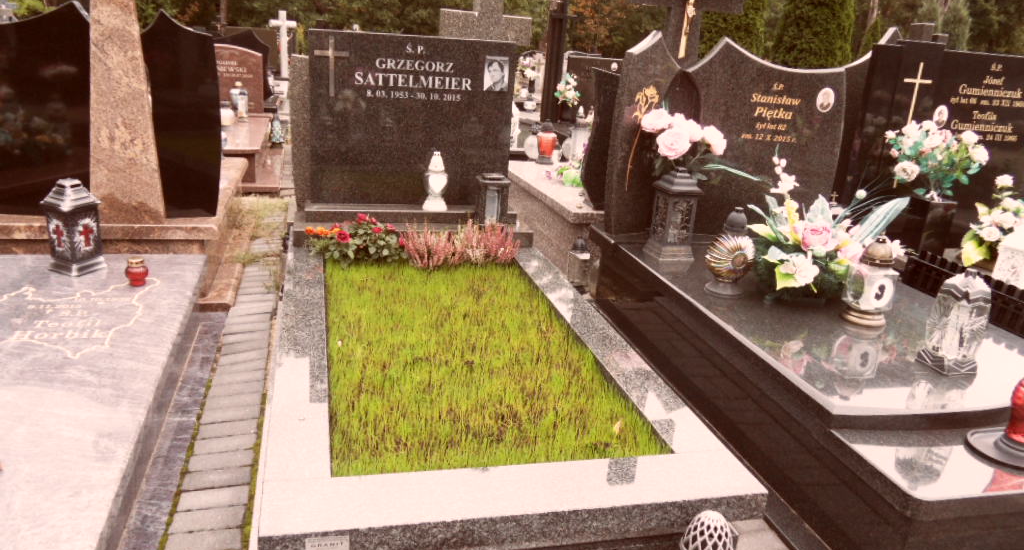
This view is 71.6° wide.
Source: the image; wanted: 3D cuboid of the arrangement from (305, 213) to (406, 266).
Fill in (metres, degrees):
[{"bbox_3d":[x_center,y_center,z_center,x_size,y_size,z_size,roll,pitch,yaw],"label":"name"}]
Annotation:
[{"bbox_3d":[-0.640,-0.144,2.911,0.410,0.200,0.270,-1,18,-15],"label":"arrangement"}]

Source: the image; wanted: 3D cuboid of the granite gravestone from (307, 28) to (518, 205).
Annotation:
[{"bbox_3d":[-0.463,-0.713,3.330,0.926,0.772,0.081,0,18,-15],"label":"granite gravestone"}]

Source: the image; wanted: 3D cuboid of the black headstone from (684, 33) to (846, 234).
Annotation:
[{"bbox_3d":[1.246,-0.655,3.515,0.893,0.933,0.094,0,18,-15],"label":"black headstone"}]

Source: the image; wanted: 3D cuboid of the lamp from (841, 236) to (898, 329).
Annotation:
[{"bbox_3d":[1.276,0.021,2.509,0.145,0.300,0.145,-1,18,-13],"label":"lamp"}]

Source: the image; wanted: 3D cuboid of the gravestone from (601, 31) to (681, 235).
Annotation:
[{"bbox_3d":[0.602,-0.632,3.270,0.270,0.915,0.110,-1,18,-15],"label":"gravestone"}]

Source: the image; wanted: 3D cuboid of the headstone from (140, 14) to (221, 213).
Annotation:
[{"bbox_3d":[-1.504,-0.726,3.285,0.310,0.925,0.080,-1,18,-15],"label":"headstone"}]

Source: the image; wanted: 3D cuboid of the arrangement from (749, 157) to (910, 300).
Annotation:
[{"bbox_3d":[1.241,-0.196,2.841,0.620,0.504,0.357,0,18,-15],"label":"arrangement"}]

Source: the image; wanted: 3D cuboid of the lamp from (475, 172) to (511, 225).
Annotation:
[{"bbox_3d":[-0.099,-0.336,3.277,0.152,0.250,0.131,0,18,-15],"label":"lamp"}]

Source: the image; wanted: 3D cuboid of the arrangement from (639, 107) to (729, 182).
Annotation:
[{"bbox_3d":[0.711,-0.546,2.947,0.370,0.300,0.320,-1,18,-15],"label":"arrangement"}]

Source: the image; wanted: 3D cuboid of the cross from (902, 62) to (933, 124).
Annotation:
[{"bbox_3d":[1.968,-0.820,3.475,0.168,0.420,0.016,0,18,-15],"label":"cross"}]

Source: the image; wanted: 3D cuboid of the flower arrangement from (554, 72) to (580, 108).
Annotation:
[{"bbox_3d":[0.641,-2.142,8.200,0.300,0.380,0.300,0,18,-15],"label":"flower arrangement"}]

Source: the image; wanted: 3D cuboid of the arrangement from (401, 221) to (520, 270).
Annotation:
[{"bbox_3d":[-0.216,-0.145,3.034,0.504,0.168,0.210,0,18,-15],"label":"arrangement"}]

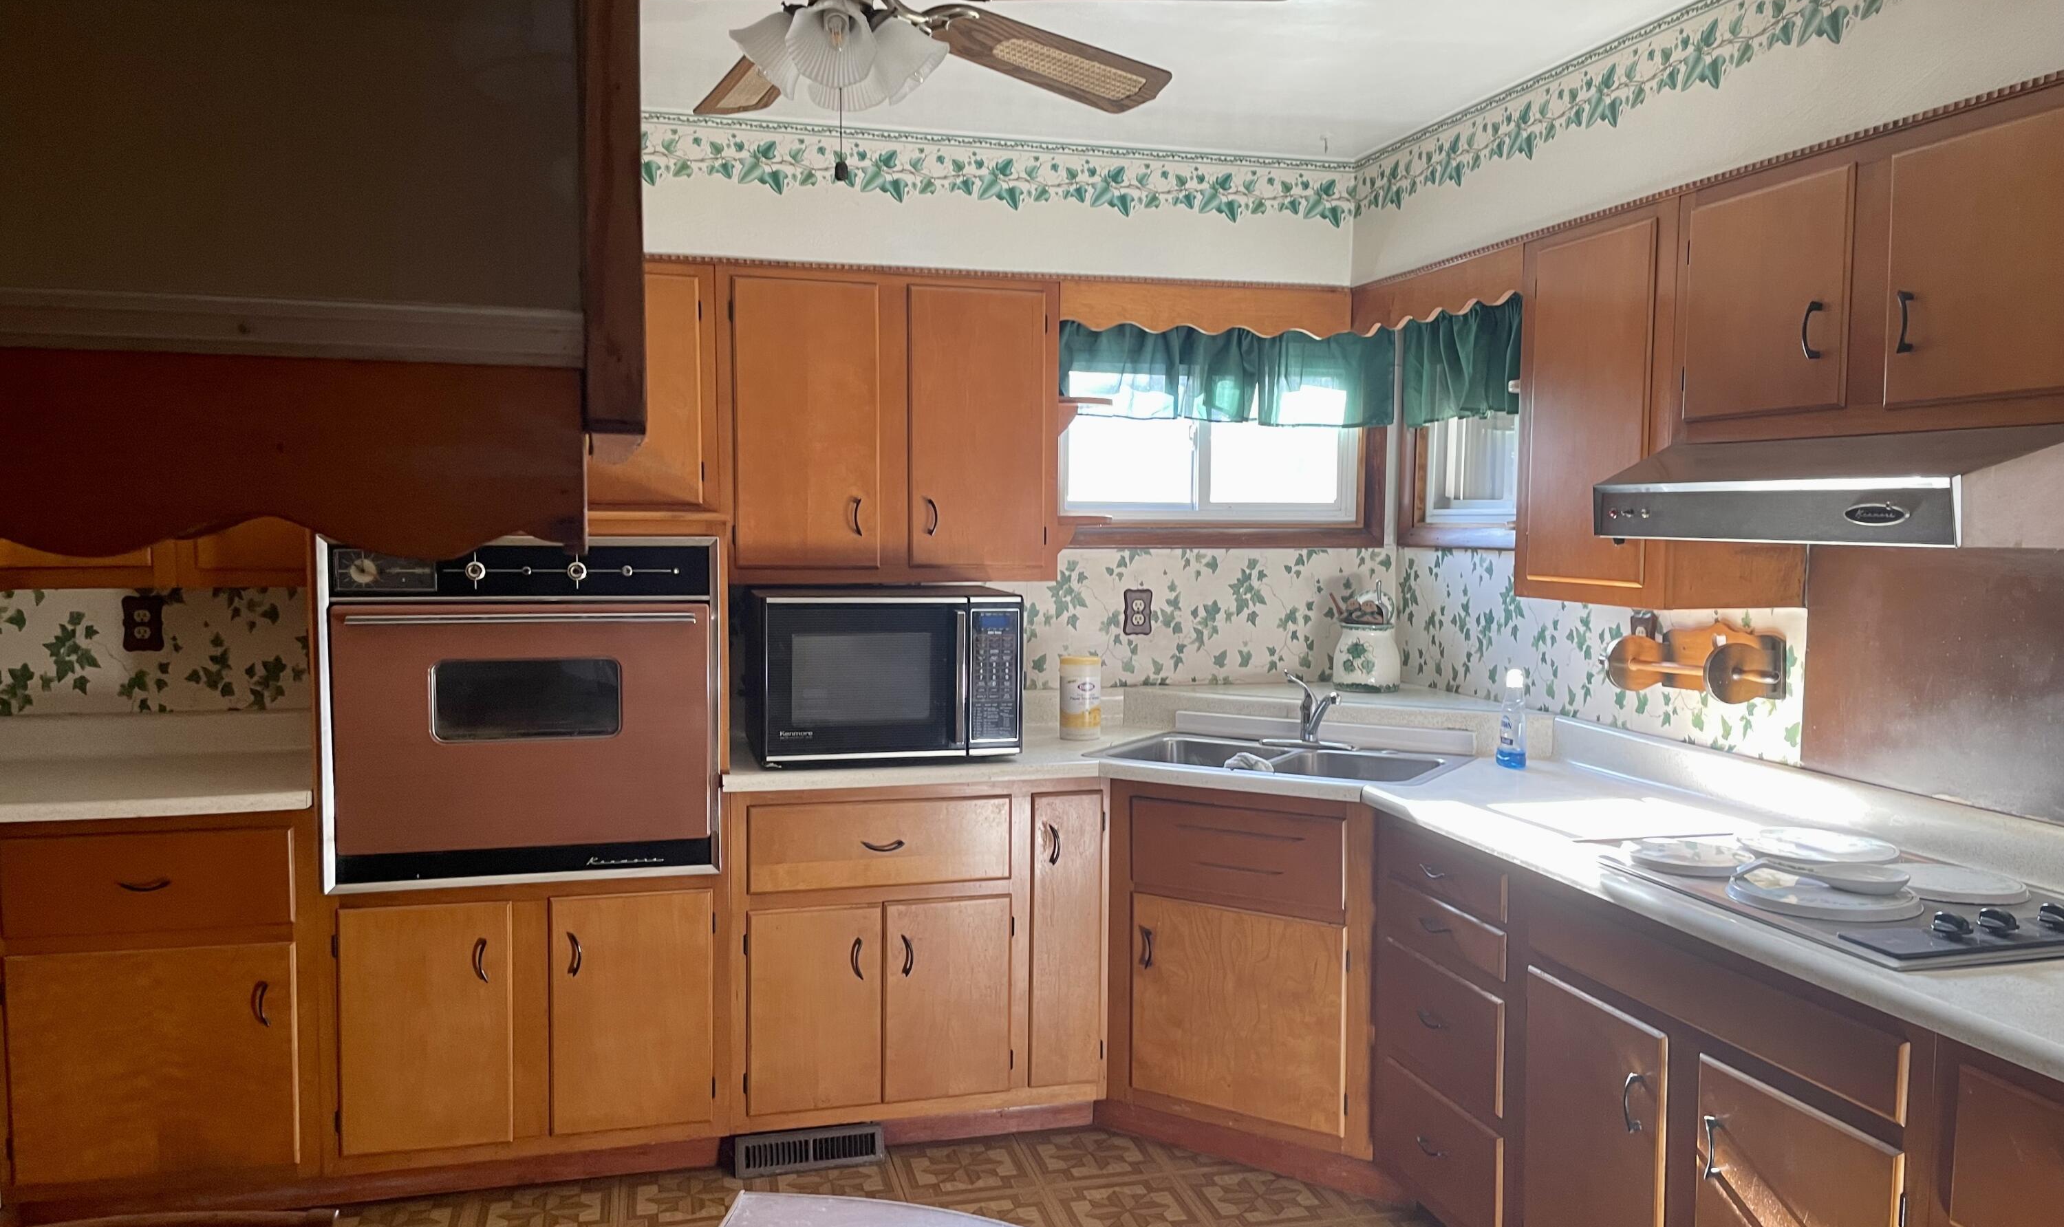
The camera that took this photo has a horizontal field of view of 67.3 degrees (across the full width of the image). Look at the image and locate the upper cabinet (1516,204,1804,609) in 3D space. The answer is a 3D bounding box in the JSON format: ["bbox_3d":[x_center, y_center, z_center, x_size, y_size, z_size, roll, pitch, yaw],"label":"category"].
[{"bbox_3d":[1.261,-0.396,3.143,0.328,0.747,0.497,-1,4,-15],"label":"upper cabinet"}]

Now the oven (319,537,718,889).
[{"bbox_3d":[-1.143,0.194,3.551,0.810,0.745,0.540,-1,4,-15],"label":"oven"}]

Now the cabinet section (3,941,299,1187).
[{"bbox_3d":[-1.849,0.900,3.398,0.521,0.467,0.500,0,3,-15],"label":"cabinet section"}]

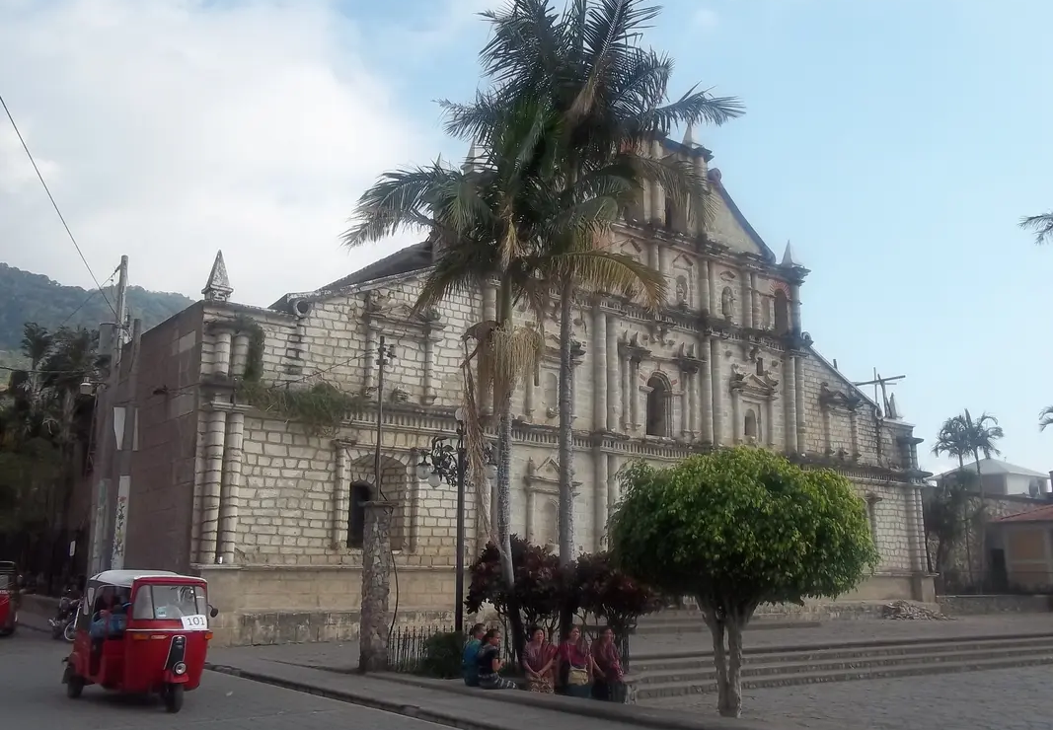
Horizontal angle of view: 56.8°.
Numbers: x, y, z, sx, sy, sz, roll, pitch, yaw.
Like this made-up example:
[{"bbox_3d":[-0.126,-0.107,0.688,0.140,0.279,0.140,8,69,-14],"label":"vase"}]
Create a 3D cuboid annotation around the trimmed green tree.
[{"bbox_3d":[2.672,2.600,11.827,3.250,3.194,3.100,0,-13,0],"label":"trimmed green tree"}]

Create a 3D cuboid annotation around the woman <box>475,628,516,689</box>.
[{"bbox_3d":[-0.315,3.897,12.472,0.700,0.987,0.450,5,-14,-22],"label":"woman"}]

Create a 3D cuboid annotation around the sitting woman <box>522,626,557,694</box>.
[{"bbox_3d":[0.203,4.194,13.519,0.500,1.080,0.680,2,-12,-7],"label":"sitting woman"}]

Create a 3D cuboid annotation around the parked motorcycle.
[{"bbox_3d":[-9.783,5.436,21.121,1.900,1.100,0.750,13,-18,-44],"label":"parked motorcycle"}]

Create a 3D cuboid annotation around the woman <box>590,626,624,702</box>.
[{"bbox_3d":[1.161,4.253,13.721,0.480,1.090,0.680,4,-13,-17],"label":"woman"}]

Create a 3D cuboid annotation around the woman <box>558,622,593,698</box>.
[{"bbox_3d":[0.681,4.063,13.152,0.460,1.028,0.620,3,-13,-12],"label":"woman"}]

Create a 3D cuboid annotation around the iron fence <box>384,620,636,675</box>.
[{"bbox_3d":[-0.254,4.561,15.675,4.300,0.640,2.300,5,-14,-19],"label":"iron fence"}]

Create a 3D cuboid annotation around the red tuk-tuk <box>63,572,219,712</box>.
[{"bbox_3d":[-5.002,3.611,12.936,1.300,1.700,2.620,10,-16,-39],"label":"red tuk-tuk"}]

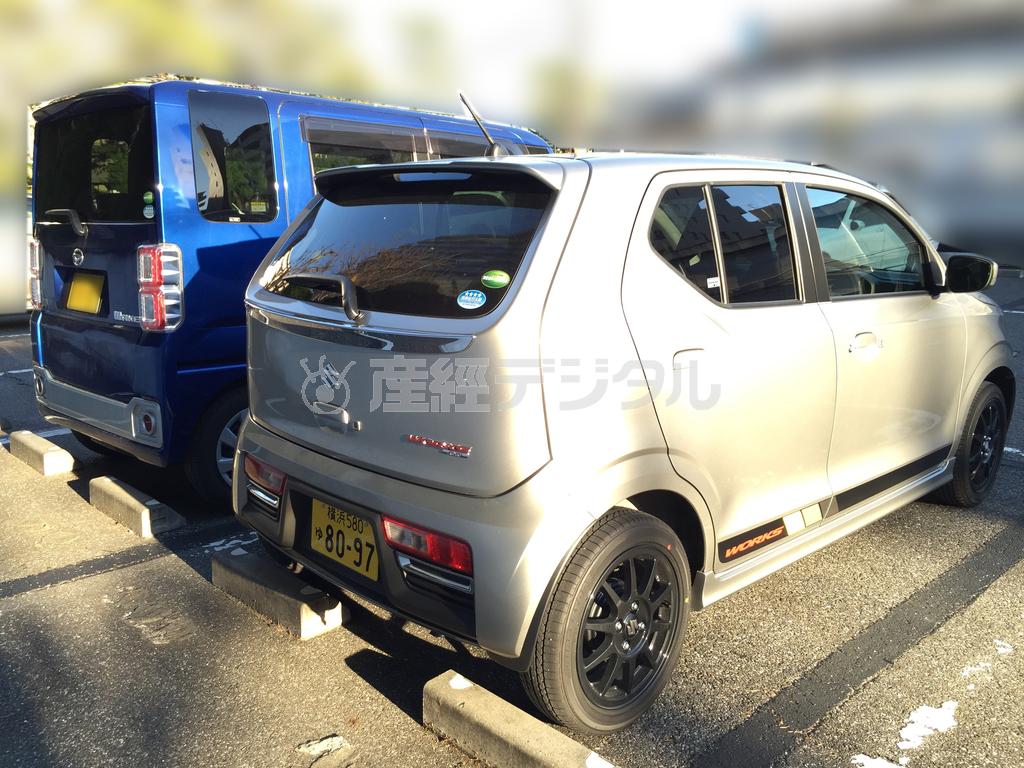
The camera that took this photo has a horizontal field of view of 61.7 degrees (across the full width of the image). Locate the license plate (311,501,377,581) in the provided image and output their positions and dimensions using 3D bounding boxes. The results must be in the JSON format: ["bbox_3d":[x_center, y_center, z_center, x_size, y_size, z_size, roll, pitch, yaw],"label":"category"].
[{"bbox_3d":[-0.468,0.424,2.374,0.020,0.165,0.330,-4,11,-44],"label":"license plate"}]

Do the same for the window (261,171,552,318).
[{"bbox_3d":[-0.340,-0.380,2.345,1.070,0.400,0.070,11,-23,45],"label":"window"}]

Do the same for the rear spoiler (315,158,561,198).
[{"bbox_3d":[-0.274,-0.565,2.374,0.160,0.088,1.050,-10,14,-43],"label":"rear spoiler"}]

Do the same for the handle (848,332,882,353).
[{"bbox_3d":[1.171,-0.136,2.848,0.215,0.055,0.050,-10,14,-43],"label":"handle"}]

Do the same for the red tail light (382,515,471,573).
[{"bbox_3d":[-0.196,0.382,2.073,0.320,0.085,0.060,9,14,40],"label":"red tail light"}]

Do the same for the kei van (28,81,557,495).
[{"bbox_3d":[-0.829,-0.605,5.087,1.500,1.835,3.395,9,15,42],"label":"kei van"}]

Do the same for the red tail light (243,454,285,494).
[{"bbox_3d":[-0.744,0.276,2.632,0.060,0.085,0.320,-8,13,-38],"label":"red tail light"}]

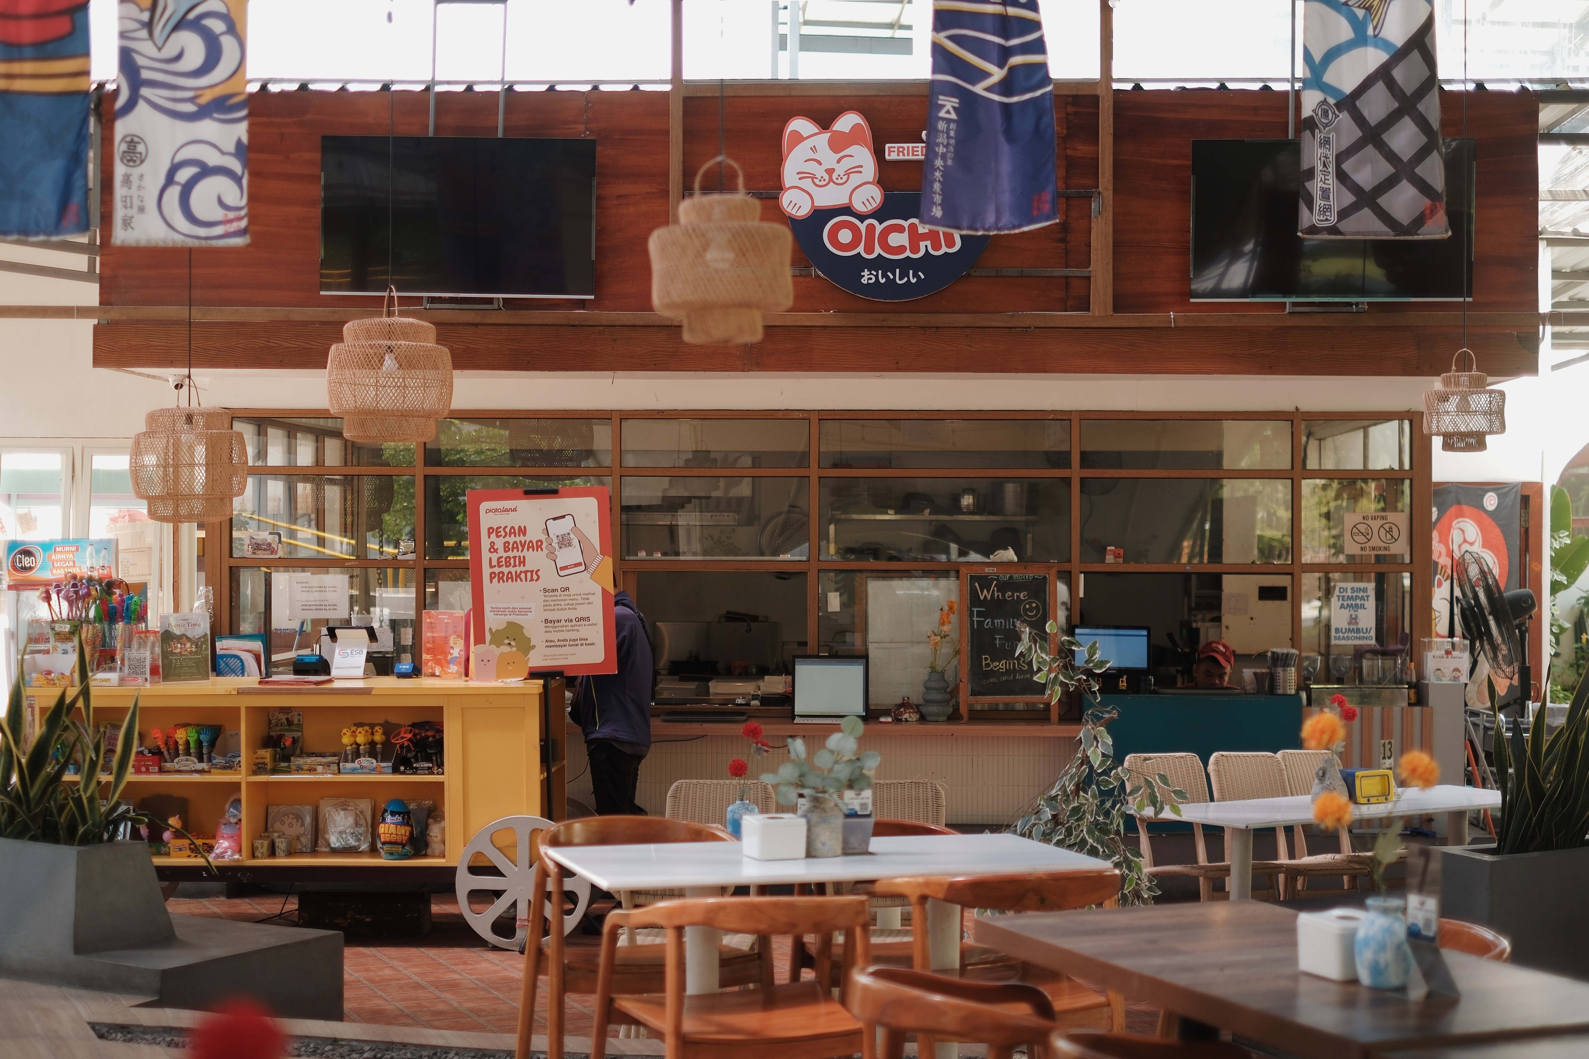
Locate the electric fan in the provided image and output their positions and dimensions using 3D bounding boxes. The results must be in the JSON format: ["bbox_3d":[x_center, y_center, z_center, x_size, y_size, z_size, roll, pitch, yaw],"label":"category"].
[{"bbox_3d":[3.312,0.950,10.900,0.500,1.650,0.600,0,0,3],"label":"electric fan"}]

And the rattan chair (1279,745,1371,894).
[{"bbox_3d":[2.210,1.340,9.360,0.440,0.870,0.500,0,0,-29],"label":"rattan chair"}]

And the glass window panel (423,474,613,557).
[{"bbox_3d":[-1.339,-0.060,11.300,0.891,0.408,0.040,0,1,0],"label":"glass window panel"}]

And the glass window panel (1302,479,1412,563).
[{"bbox_3d":[2.680,-0.038,11.150,0.527,0.396,0.050,0,0,0],"label":"glass window panel"}]

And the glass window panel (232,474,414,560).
[{"bbox_3d":[-2.249,-0.062,11.150,0.870,0.408,0.050,0,0,0],"label":"glass window panel"}]

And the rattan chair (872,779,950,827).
[{"bbox_3d":[0.320,1.349,8.400,0.460,0.860,0.520,0,1,9],"label":"rattan chair"}]

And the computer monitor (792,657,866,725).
[{"bbox_3d":[0.168,0.757,11.100,0.370,0.315,0.140,0,1,0],"label":"computer monitor"}]

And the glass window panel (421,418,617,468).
[{"bbox_3d":[-1.333,-0.418,11.300,0.903,0.243,0.040,0,1,0],"label":"glass window panel"}]

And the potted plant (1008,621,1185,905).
[{"bbox_3d":[1.000,1.037,7.800,0.570,1.420,0.520,0,0,0],"label":"potted plant"}]

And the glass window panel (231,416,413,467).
[{"bbox_3d":[-2.272,-0.421,11.250,0.872,0.243,0.040,0,0,0],"label":"glass window panel"}]

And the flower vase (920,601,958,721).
[{"bbox_3d":[0.685,0.621,11.080,0.177,0.570,0.165,0,0,0],"label":"flower vase"}]

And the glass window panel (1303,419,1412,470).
[{"bbox_3d":[2.683,-0.406,11.150,0.521,0.243,0.050,0,0,0],"label":"glass window panel"}]

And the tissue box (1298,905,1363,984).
[{"bbox_3d":[0.957,0.720,4.054,0.118,0.100,0.118,0,0,-27],"label":"tissue box"}]

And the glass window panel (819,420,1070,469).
[{"bbox_3d":[0.726,-0.412,11.300,1.211,0.243,0.040,0,1,0],"label":"glass window panel"}]

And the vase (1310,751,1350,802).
[{"bbox_3d":[1.967,0.927,8.600,0.150,0.200,0.135,0,0,18],"label":"vase"}]

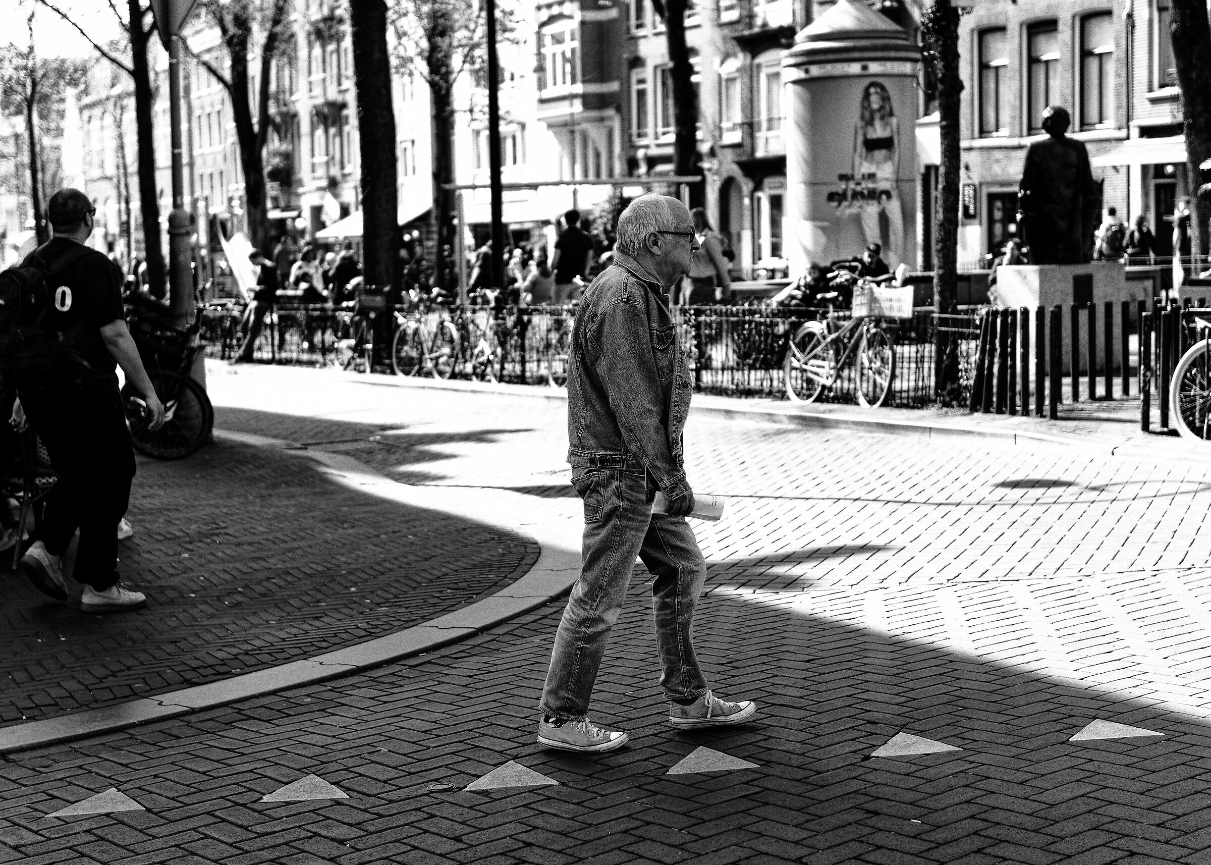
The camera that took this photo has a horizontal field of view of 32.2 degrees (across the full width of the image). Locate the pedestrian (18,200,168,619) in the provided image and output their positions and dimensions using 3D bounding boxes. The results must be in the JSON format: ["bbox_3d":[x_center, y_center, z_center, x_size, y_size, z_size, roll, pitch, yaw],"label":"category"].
[{"bbox_3d":[-2.216,-0.138,9.000,0.560,1.780,0.540,-5,6,-34],"label":"pedestrian"}]

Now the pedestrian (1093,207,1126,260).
[{"bbox_3d":[9.616,-3.424,40.000,0.550,1.740,0.420,-2,5,-12],"label":"pedestrian"}]

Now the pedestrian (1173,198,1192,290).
[{"bbox_3d":[9.490,-2.984,34.500,0.420,1.700,0.480,-4,6,-25],"label":"pedestrian"}]

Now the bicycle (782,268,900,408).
[{"bbox_3d":[2.127,-0.802,18.918,0.600,1.130,1.830,-4,6,-28],"label":"bicycle"}]

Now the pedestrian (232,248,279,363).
[{"bbox_3d":[-5.209,-1.891,31.200,0.600,1.700,0.500,-4,6,-28],"label":"pedestrian"}]

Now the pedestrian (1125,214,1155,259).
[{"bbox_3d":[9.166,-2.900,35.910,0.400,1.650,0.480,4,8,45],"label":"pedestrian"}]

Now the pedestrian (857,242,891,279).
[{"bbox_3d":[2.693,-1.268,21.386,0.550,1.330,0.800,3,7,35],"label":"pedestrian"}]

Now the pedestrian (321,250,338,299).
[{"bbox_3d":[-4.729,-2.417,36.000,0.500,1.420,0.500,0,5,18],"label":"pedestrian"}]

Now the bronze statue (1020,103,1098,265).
[{"bbox_3d":[4.554,-2.487,21.168,0.750,1.573,0.600,-4,6,-25],"label":"bronze statue"}]

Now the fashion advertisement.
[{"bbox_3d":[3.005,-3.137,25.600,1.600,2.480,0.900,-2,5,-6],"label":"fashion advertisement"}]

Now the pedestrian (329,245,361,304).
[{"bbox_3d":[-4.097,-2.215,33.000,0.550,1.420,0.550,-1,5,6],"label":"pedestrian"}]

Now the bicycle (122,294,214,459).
[{"bbox_3d":[-3.504,-0.445,16.466,0.660,1.200,1.650,-3,5,-20],"label":"bicycle"}]

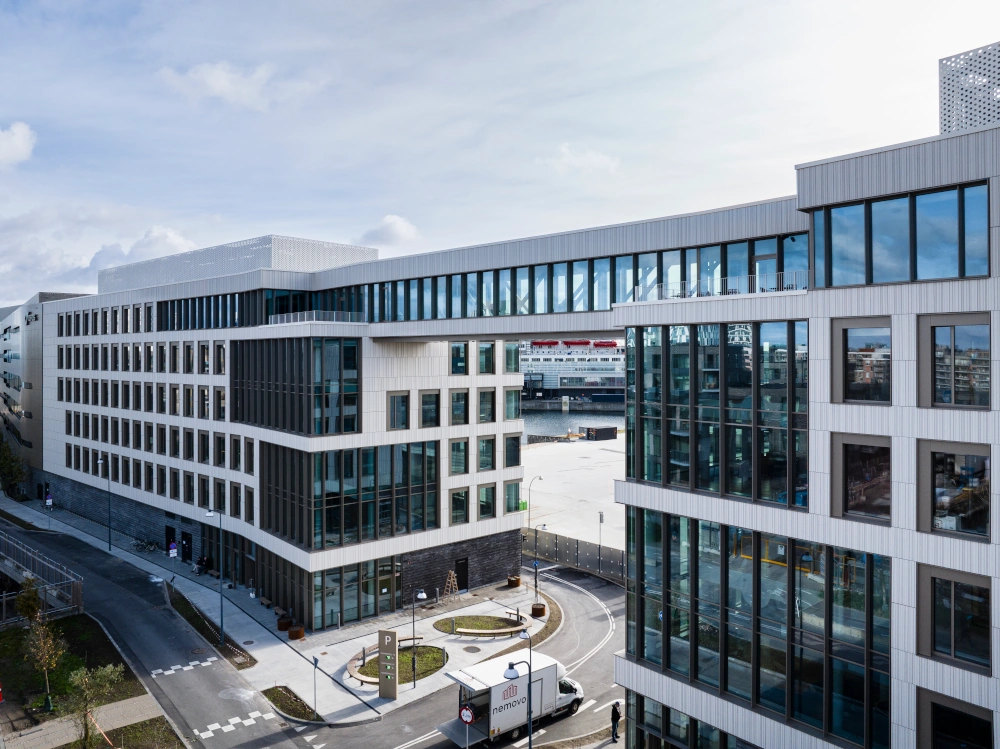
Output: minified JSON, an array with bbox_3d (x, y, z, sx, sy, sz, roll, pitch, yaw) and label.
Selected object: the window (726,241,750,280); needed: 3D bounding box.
[{"bbox_3d":[10.197,-4.363,29.741,1.018,2.543,0.160,1,2,45],"label":"window"}]

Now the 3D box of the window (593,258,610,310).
[{"bbox_3d":[5.089,-4.490,34.656,1.075,2.595,0.160,1,2,44],"label":"window"}]

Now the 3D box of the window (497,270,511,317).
[{"bbox_3d":[0.332,-4.671,39.253,0.980,2.617,0.140,1,2,43],"label":"window"}]

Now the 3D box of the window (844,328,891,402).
[{"bbox_3d":[11.739,-0.296,22.187,0.160,2.351,1.436,-1,1,-41],"label":"window"}]

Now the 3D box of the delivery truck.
[{"bbox_3d":[1.044,15.455,33.723,6.853,2.901,2.332,-1,2,-38],"label":"delivery truck"}]

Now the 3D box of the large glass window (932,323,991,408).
[{"bbox_3d":[13.445,-0.264,20.258,0.160,2.354,1.474,-1,1,-41],"label":"large glass window"}]

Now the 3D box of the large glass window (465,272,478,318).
[{"bbox_3d":[-1.617,-4.720,41.068,0.980,2.617,0.140,1,2,43],"label":"large glass window"}]

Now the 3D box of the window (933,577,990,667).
[{"bbox_3d":[13.711,7.309,20.659,0.150,2.278,1.451,-1,2,-42],"label":"window"}]

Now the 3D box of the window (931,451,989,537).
[{"bbox_3d":[13.473,3.480,20.299,0.160,2.309,1.477,-1,1,-41],"label":"window"}]

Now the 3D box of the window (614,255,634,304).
[{"bbox_3d":[6.050,-4.464,33.705,1.098,2.582,0.160,1,2,44],"label":"window"}]

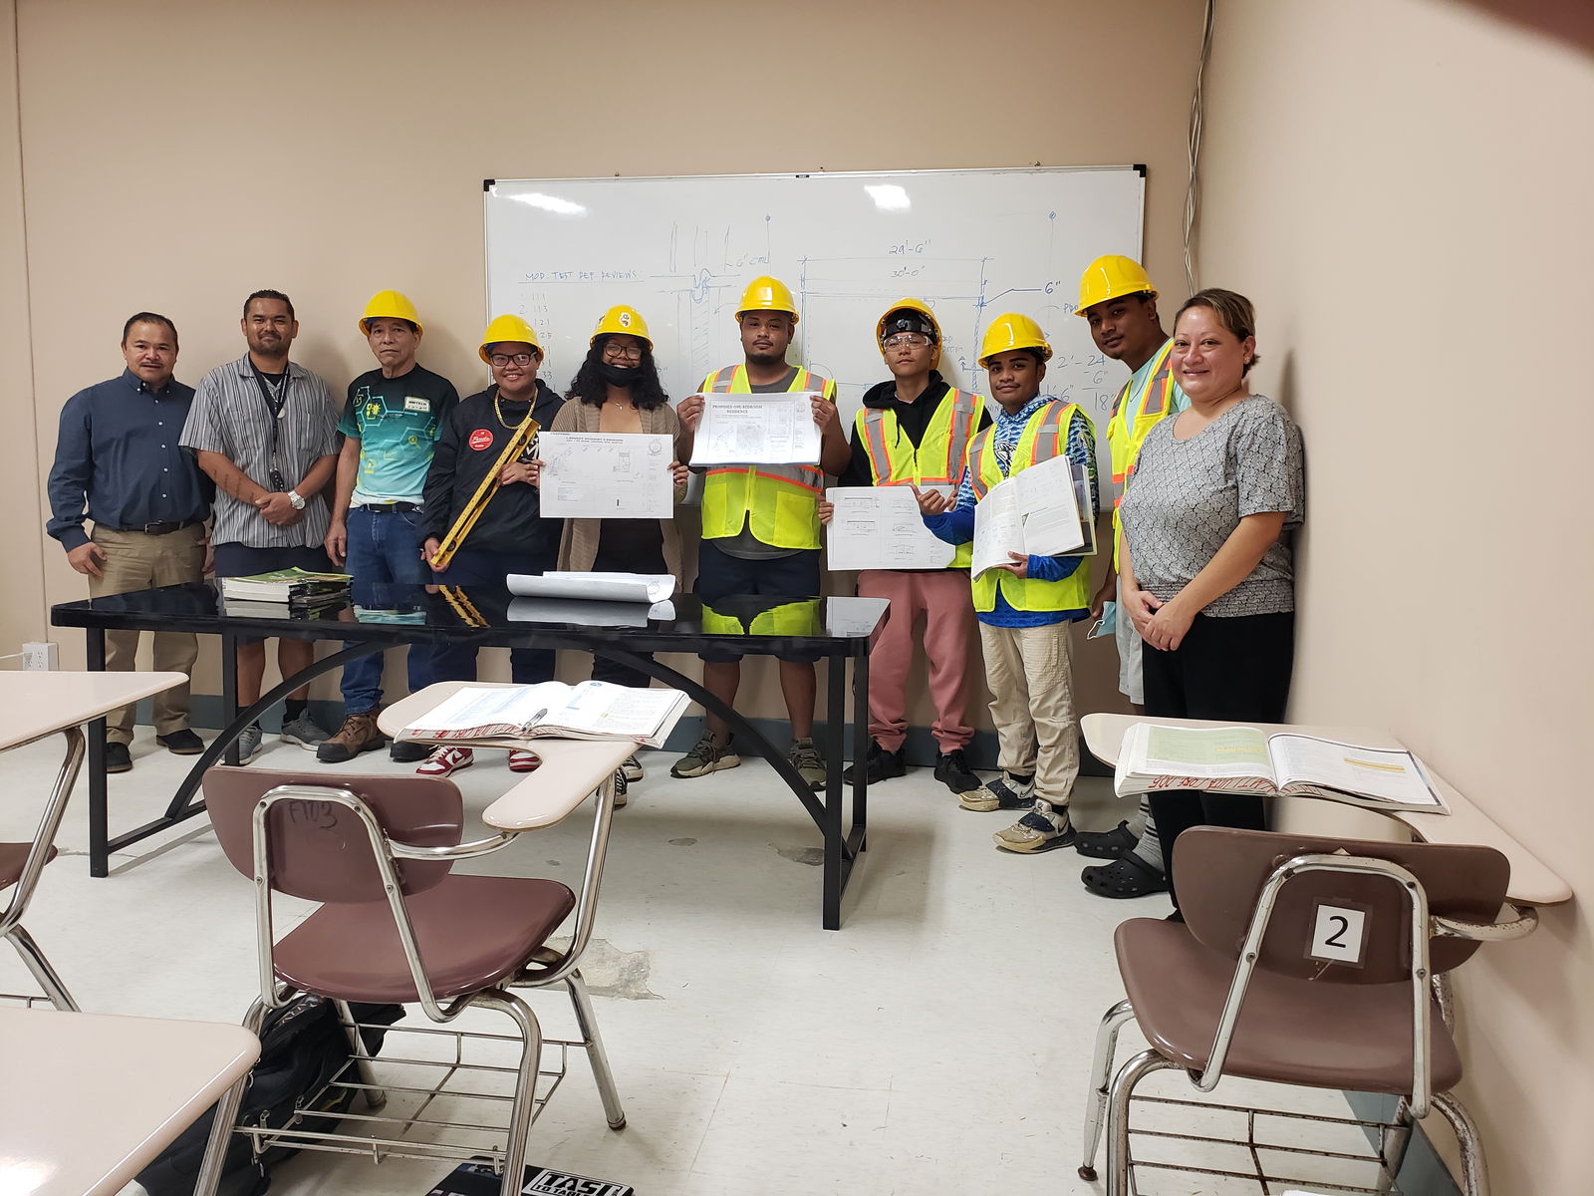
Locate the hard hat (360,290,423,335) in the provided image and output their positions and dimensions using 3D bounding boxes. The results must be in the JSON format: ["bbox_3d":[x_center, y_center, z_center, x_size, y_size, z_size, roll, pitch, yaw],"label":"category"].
[{"bbox_3d":[-1.486,-1.046,4.382,0.225,0.160,0.285,0,-7,-7],"label":"hard hat"}]

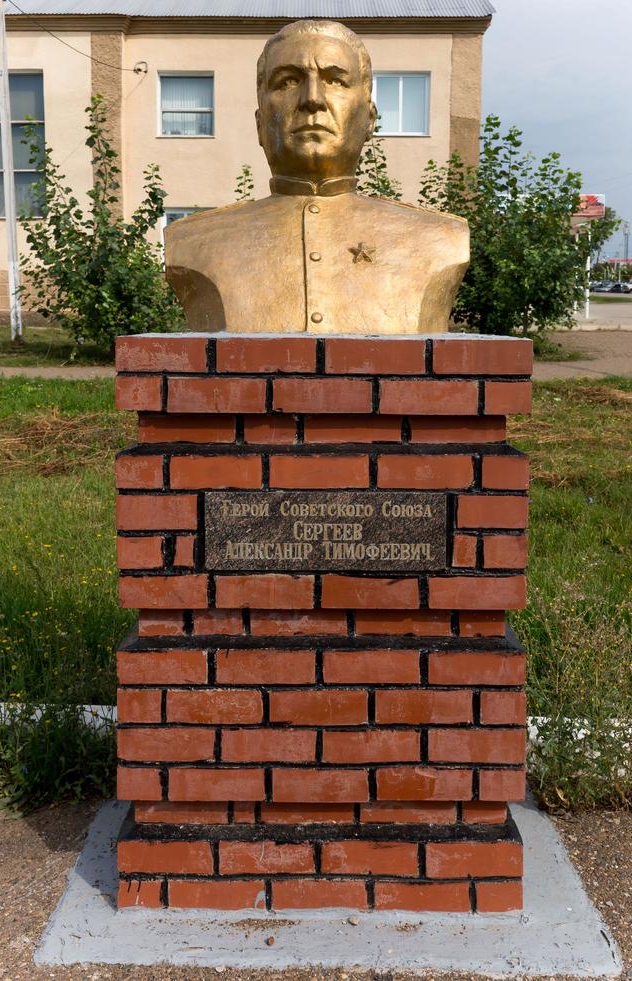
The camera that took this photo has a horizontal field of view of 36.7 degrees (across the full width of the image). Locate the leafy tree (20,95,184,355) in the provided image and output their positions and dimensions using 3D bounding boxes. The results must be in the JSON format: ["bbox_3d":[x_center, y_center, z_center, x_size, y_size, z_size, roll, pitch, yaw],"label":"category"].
[{"bbox_3d":[-3.486,-4.339,15.500,2.700,4.200,2.600,0,4,0],"label":"leafy tree"}]

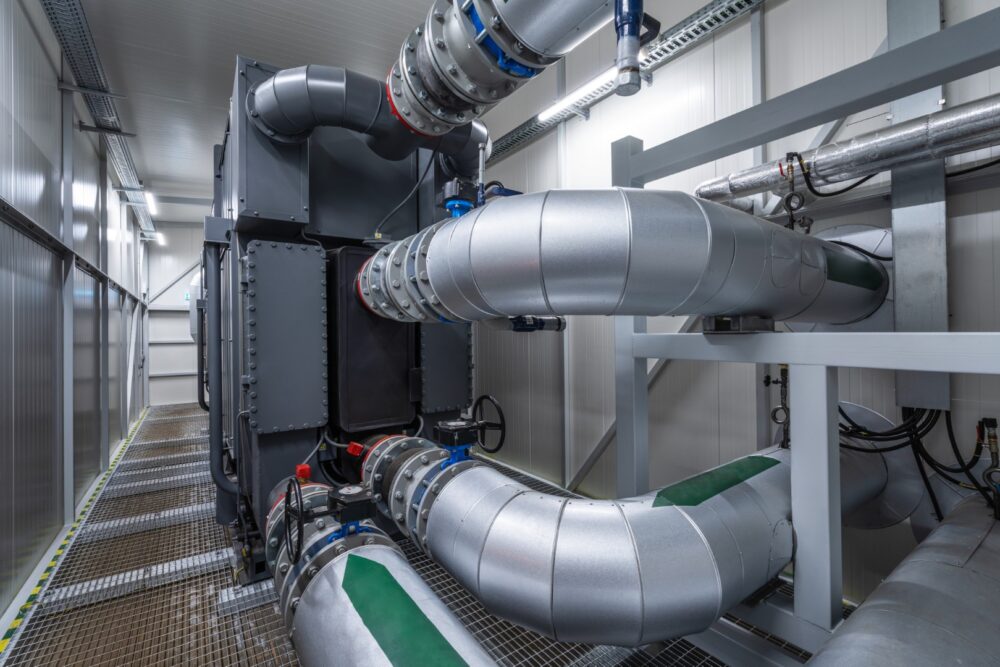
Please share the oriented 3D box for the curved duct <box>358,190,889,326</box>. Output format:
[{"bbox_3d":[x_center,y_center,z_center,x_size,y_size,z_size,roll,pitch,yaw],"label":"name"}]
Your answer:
[{"bbox_3d":[0.745,-0.280,2.448,2.539,0.447,1.597,0,0,-35],"label":"curved duct"}]

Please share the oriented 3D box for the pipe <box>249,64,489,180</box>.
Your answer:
[{"bbox_3d":[-0.645,-1.403,2.892,1.692,0.404,0.646,0,0,-35],"label":"pipe"}]

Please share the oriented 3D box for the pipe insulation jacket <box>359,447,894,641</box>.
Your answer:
[{"bbox_3d":[0.772,0.807,2.458,2.495,0.446,1.670,0,0,-35],"label":"pipe insulation jacket"}]

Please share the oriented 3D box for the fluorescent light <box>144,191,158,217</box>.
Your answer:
[{"bbox_3d":[-5.364,-1.984,6.851,0.100,0.080,1.300,0,0,-35],"label":"fluorescent light"}]

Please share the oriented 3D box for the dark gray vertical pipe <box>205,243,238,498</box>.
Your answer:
[{"bbox_3d":[-2.079,0.284,3.344,0.196,1.890,0.100,0,0,-35],"label":"dark gray vertical pipe"}]

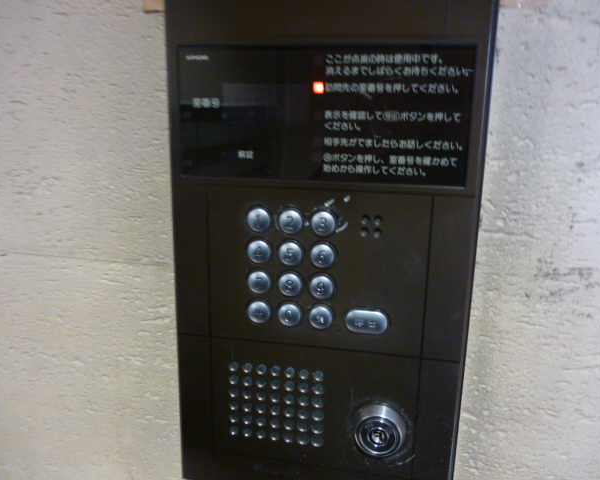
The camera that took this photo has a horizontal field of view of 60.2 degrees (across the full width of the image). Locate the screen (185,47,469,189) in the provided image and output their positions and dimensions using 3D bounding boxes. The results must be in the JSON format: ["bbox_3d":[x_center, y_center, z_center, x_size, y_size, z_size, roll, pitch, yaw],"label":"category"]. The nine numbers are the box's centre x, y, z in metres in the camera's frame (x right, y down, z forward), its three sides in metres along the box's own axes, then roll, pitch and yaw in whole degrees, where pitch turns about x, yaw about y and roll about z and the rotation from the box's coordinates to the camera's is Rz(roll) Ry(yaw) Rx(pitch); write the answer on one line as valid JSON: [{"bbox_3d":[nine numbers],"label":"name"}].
[{"bbox_3d":[0.012,-0.078,0.327,0.183,0.083,0.012,3,13,10],"label":"screen"}]

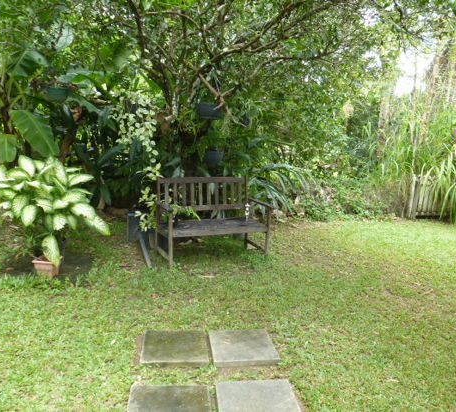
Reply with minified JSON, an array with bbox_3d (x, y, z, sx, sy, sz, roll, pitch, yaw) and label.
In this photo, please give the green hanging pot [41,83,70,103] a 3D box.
[{"bbox_3d":[-2.263,-1.485,5.000,0.360,0.230,0.360,3,9,0],"label":"green hanging pot"}]

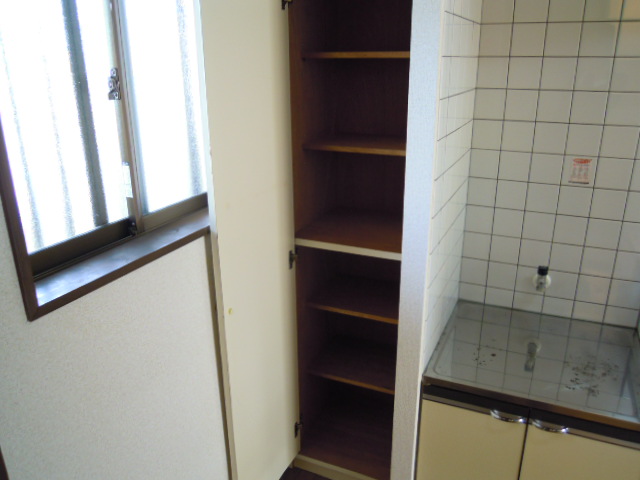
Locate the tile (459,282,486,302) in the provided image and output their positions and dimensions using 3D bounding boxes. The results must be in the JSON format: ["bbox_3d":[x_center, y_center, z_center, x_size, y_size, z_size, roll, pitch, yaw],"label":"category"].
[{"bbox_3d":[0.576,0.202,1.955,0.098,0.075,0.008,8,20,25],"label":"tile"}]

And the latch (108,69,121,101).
[{"bbox_3d":[-0.426,-0.322,1.071,0.020,0.062,0.019,8,20,25],"label":"latch"}]

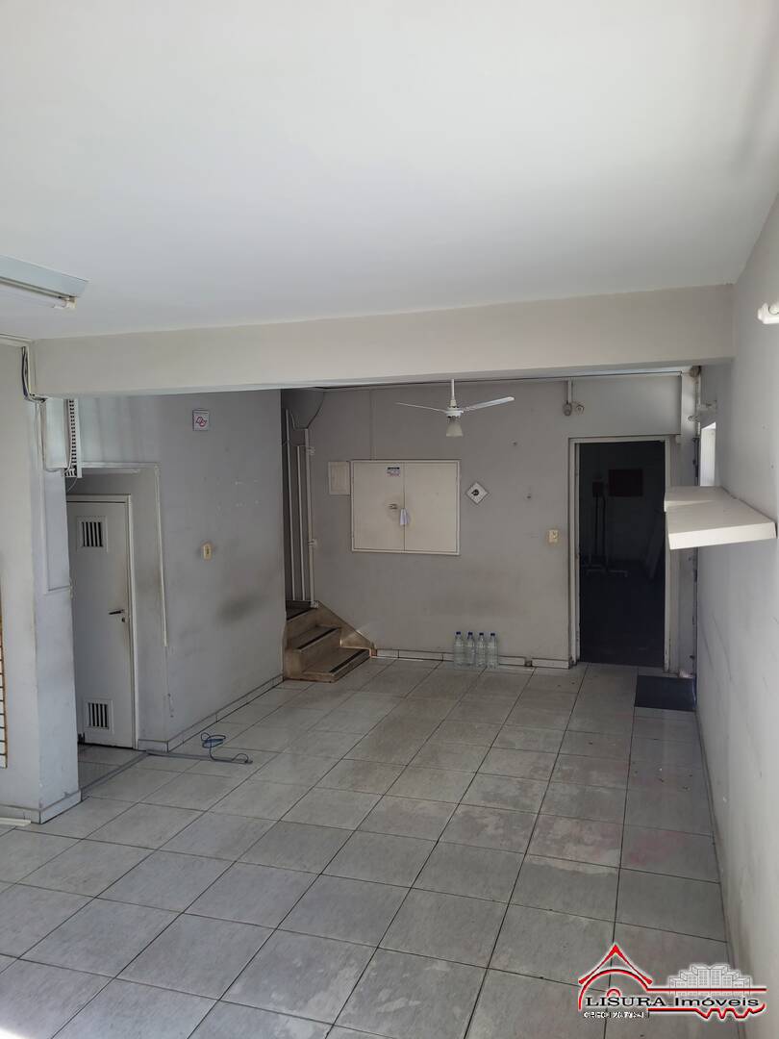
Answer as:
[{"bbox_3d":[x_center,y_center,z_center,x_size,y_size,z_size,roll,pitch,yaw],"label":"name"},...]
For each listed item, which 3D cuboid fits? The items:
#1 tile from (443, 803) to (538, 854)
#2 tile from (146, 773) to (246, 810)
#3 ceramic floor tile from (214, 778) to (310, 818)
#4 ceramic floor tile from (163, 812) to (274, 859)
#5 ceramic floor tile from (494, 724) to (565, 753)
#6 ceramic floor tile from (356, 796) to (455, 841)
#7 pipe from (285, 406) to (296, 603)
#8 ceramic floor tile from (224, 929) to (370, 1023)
[{"bbox_3d":[0.537,1.643,4.153,0.451,0.010,0.451,0,4,19],"label":"tile"},{"bbox_3d":[-1.181,1.647,4.721,0.450,0.010,0.450,0,4,19],"label":"tile"},{"bbox_3d":[-0.747,1.634,4.539,0.447,0.010,0.447,0,4,19],"label":"ceramic floor tile"},{"bbox_3d":[-0.893,1.669,4.115,0.447,0.010,0.447,0,4,19],"label":"ceramic floor tile"},{"bbox_3d":[0.979,1.534,5.434,0.450,0.010,0.450,0,4,19],"label":"ceramic floor tile"},{"bbox_3d":[0.105,1.624,4.238,0.447,0.010,0.451,0,4,19],"label":"ceramic floor tile"},{"bbox_3d":[-1.006,-0.135,8.005,0.025,1.957,0.025,0,4,19],"label":"pipe"},{"bbox_3d":[-0.333,1.735,2.974,0.447,0.010,0.447,0,4,19],"label":"ceramic floor tile"}]

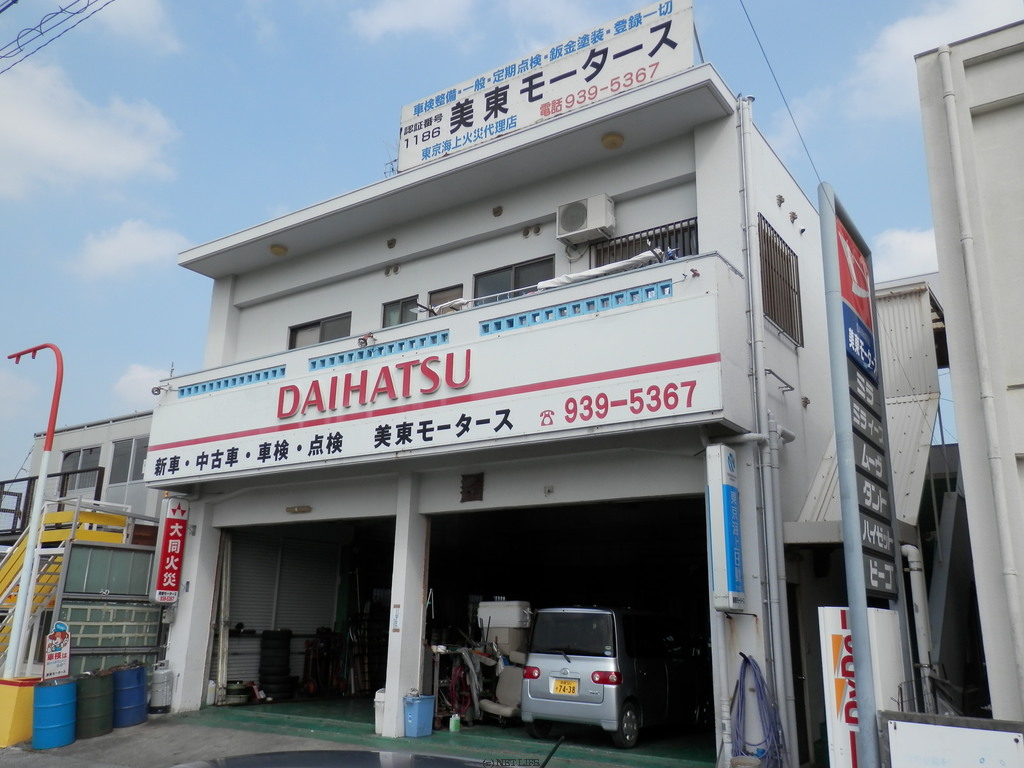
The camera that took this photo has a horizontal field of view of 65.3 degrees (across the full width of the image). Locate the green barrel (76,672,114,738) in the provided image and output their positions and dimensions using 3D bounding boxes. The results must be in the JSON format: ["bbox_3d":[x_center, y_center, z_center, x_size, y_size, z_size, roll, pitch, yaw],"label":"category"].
[{"bbox_3d":[-6.675,5.161,12.798,0.575,0.880,0.575,-14,-15,30],"label":"green barrel"}]

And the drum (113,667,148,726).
[{"bbox_3d":[-6.478,5.328,13.586,0.575,0.880,0.575,-14,-15,30],"label":"drum"}]

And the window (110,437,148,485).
[{"bbox_3d":[-8.497,1.712,17.824,1.530,0.960,0.100,-9,-18,33],"label":"window"}]

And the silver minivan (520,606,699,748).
[{"bbox_3d":[1.690,4.190,11.730,1.475,1.735,3.395,-10,-20,34],"label":"silver minivan"}]

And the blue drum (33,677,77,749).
[{"bbox_3d":[-7.010,5.062,12.246,0.575,0.880,0.575,-14,-15,30],"label":"blue drum"}]

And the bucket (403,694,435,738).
[{"bbox_3d":[-1.307,4.672,11.267,0.270,0.510,0.360,-9,-18,33],"label":"bucket"}]

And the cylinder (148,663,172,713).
[{"bbox_3d":[-6.089,5.311,13.851,0.335,0.845,0.335,-12,-18,31],"label":"cylinder"}]

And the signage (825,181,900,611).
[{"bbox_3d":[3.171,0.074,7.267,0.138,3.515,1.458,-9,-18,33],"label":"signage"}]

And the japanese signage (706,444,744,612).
[{"bbox_3d":[2.337,1.575,8.746,0.175,1.750,0.470,-9,-19,32],"label":"japanese signage"}]

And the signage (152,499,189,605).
[{"bbox_3d":[-6.019,2.921,14.053,0.180,1.800,0.440,-9,-18,33],"label":"signage"}]

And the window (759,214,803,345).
[{"bbox_3d":[3.800,-1.420,11.230,0.120,1.500,1.650,-9,-18,33],"label":"window"}]

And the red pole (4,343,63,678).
[{"bbox_3d":[-7.989,1.946,12.871,1.550,5.157,0.110,-9,-18,33],"label":"red pole"}]

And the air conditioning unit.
[{"bbox_3d":[1.079,-2.380,11.612,0.780,0.520,0.290,-9,-18,33],"label":"air conditioning unit"}]

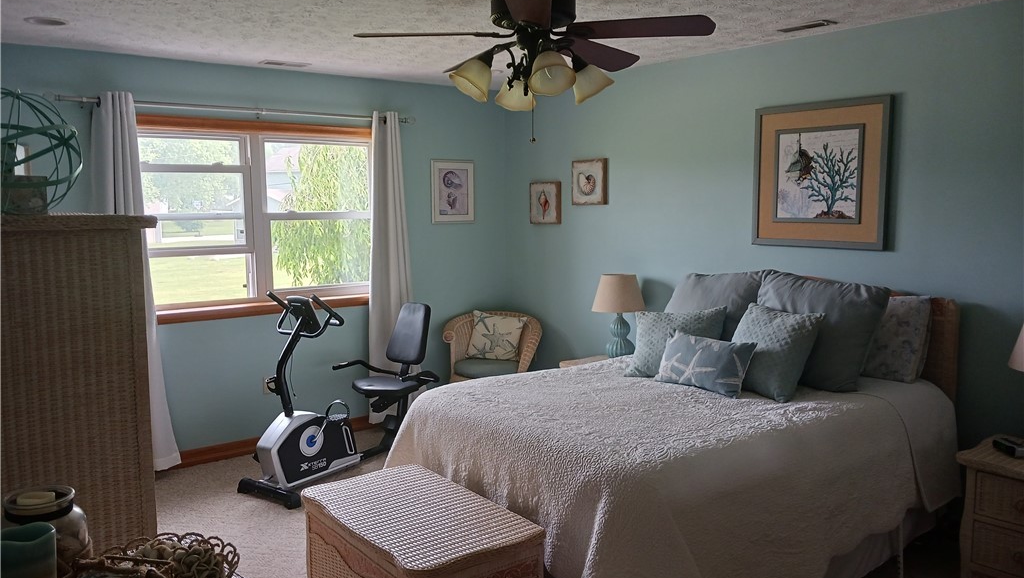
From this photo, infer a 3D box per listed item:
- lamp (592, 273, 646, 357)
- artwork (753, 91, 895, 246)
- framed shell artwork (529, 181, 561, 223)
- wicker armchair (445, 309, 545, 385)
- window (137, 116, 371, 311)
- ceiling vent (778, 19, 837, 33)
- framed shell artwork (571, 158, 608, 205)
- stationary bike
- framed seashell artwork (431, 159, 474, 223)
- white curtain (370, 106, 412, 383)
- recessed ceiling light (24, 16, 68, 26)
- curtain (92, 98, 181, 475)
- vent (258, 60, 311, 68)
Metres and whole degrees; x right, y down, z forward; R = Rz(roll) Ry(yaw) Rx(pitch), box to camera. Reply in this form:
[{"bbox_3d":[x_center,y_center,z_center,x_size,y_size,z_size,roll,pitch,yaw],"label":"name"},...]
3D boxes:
[{"bbox_3d":[0.670,0.192,4.951,0.330,0.560,0.330,0,6,0],"label":"lamp"},{"bbox_3d":[1.546,-0.573,4.056,0.035,0.725,0.742,-5,8,-37],"label":"artwork"},{"bbox_3d":[0.239,-0.618,5.755,0.040,0.297,0.300,-5,8,-37],"label":"framed shell artwork"},{"bbox_3d":[-0.117,0.597,5.516,0.700,0.820,0.660,3,7,26],"label":"wicker armchair"},{"bbox_3d":[-1.566,-0.431,5.015,1.700,1.215,0.120,-5,8,-37],"label":"window"},{"bbox_3d":[1.417,-1.255,3.844,0.115,0.020,0.280,-5,8,-37],"label":"ceiling vent"},{"bbox_3d":[0.525,-0.717,5.382,0.045,0.301,0.301,-5,8,-37],"label":"framed shell artwork"},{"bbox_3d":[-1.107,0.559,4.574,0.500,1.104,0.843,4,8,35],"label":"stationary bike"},{"bbox_3d":[-0.413,-0.697,5.757,0.365,0.453,0.025,-5,8,-37],"label":"framed seashell artwork"},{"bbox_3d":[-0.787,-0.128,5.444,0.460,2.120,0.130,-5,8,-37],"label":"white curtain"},{"bbox_3d":[-2.112,-1.209,3.625,0.180,0.020,0.180,-5,8,-37],"label":"recessed ceiling light"},{"bbox_3d":[-2.134,-0.010,4.516,0.400,2.130,0.120,-5,8,-37],"label":"curtain"},{"bbox_3d":[-1.366,-1.347,4.815,0.290,0.020,0.135,-5,8,-37],"label":"vent"}]

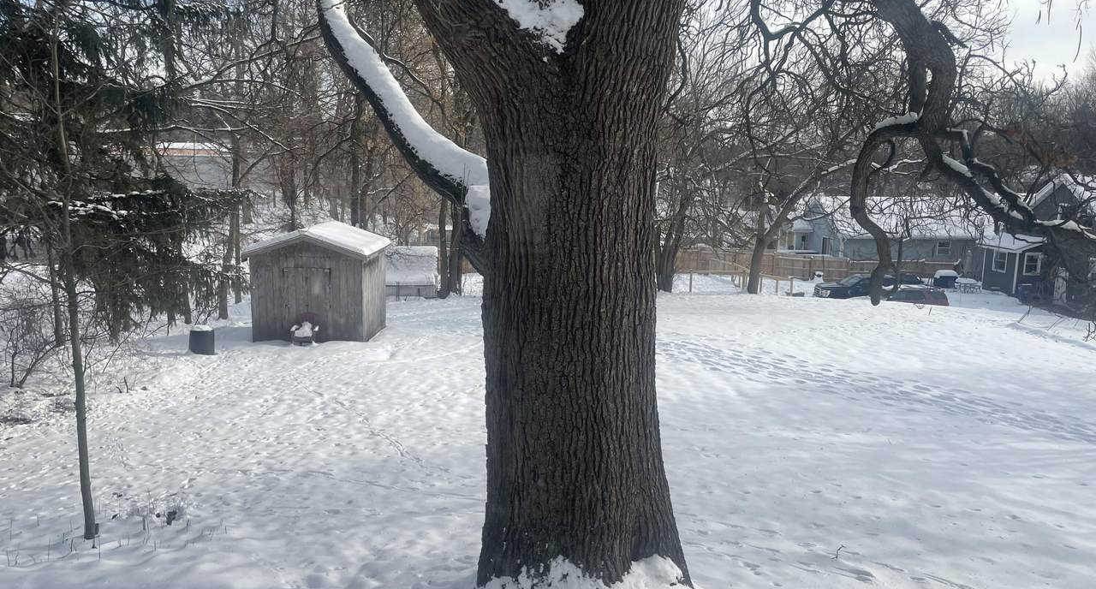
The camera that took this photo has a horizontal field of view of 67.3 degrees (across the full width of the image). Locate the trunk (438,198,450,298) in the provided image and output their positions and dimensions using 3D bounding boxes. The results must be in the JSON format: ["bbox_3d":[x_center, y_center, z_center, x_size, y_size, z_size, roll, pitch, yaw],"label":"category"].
[{"bbox_3d":[-4.021,-1.780,31.712,0.420,3.900,0.400,1,8,0],"label":"trunk"}]

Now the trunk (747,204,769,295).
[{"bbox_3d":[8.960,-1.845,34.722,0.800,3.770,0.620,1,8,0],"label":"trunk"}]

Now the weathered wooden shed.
[{"bbox_3d":[-6.238,-0.398,22.663,3.230,3.020,2.760,1,9,2],"label":"weathered wooden shed"}]

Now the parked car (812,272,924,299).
[{"bbox_3d":[15.670,-0.120,40.100,4.850,1.740,1.920,1,8,0],"label":"parked car"}]

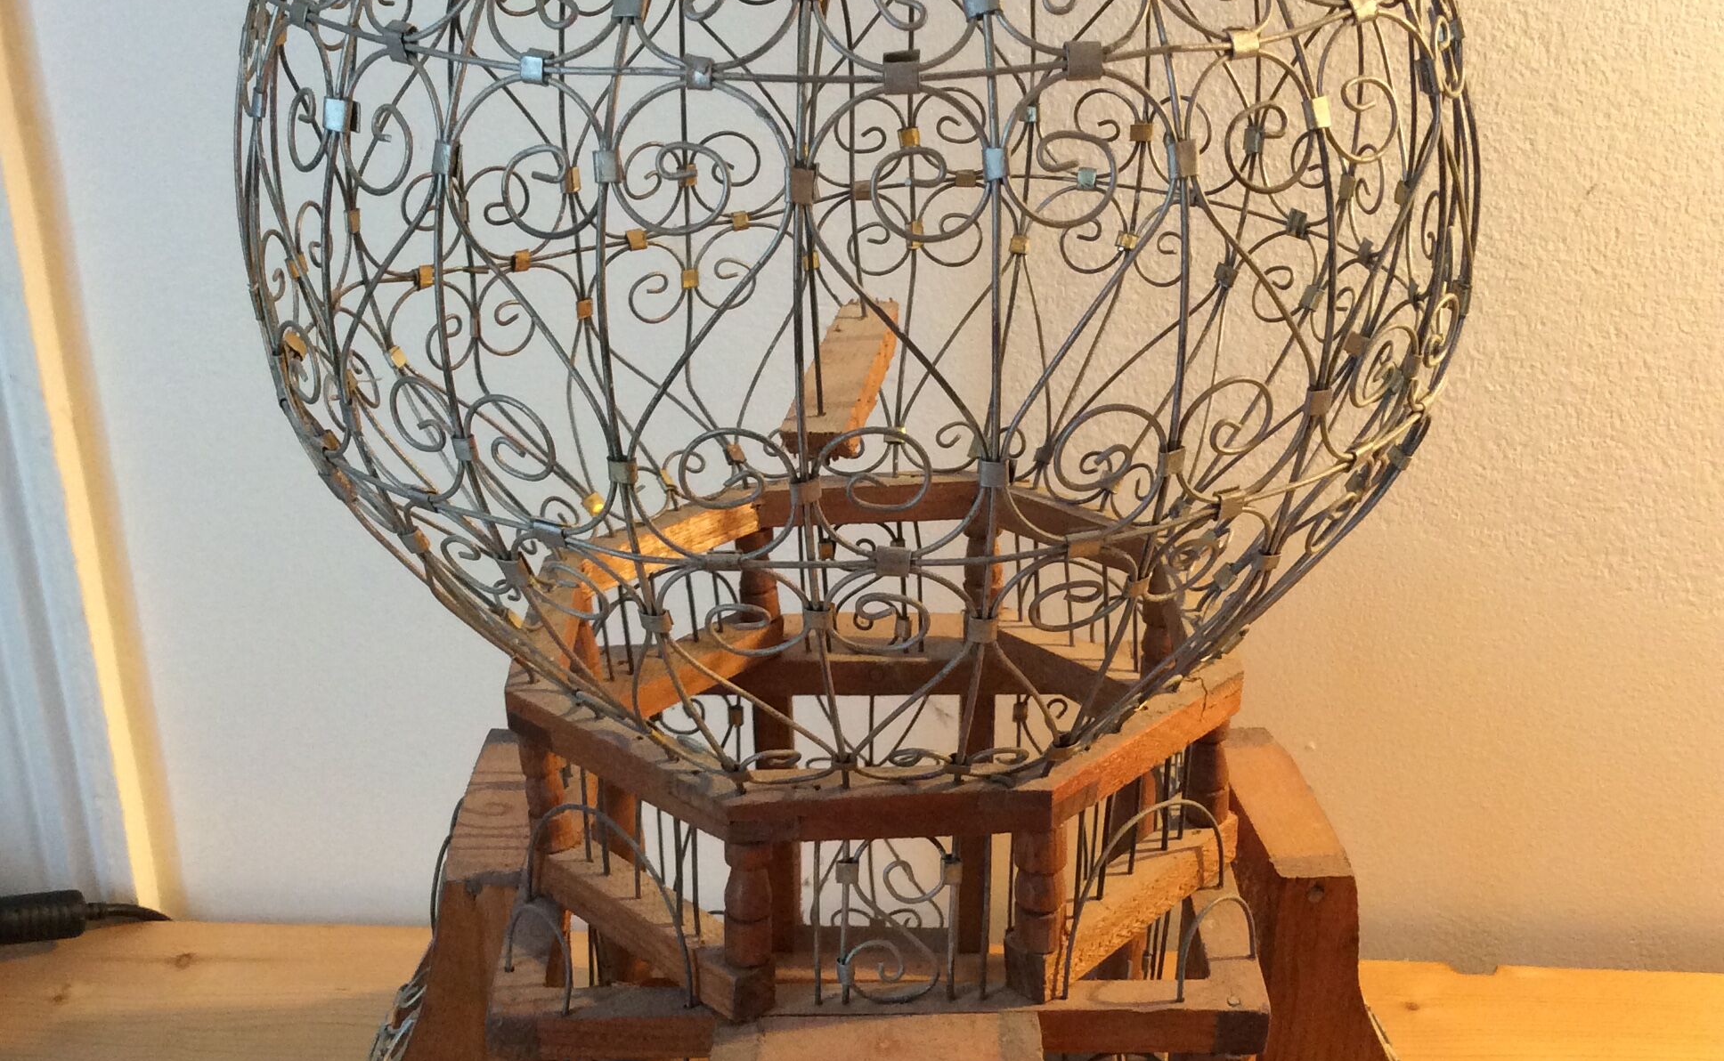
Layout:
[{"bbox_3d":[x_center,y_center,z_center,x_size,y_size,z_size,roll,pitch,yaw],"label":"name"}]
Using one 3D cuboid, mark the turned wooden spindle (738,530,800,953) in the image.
[{"bbox_3d":[-0.032,0.077,0.746,0.016,0.173,0.016,1,25,-1],"label":"turned wooden spindle"}]

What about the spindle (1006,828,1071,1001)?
[{"bbox_3d":[0.045,0.101,0.553,0.015,0.053,0.015,1,25,-1],"label":"spindle"}]

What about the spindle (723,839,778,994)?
[{"bbox_3d":[-0.029,0.100,0.552,0.014,0.049,0.014,1,25,-1],"label":"spindle"}]

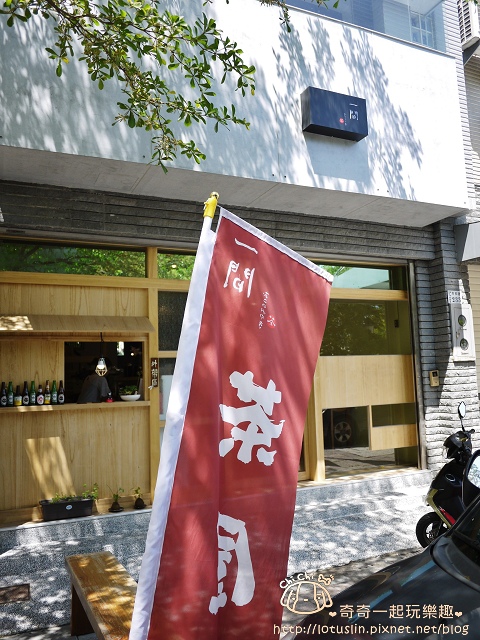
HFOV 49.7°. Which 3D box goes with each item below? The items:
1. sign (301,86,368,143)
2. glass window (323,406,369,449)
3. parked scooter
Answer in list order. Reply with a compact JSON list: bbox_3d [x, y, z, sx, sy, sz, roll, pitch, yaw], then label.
[{"bbox_3d":[0.971,-2.089,5.285,0.672,0.387,0.169,1,-6,-23],"label":"sign"},{"bbox_3d":[1.238,1.257,5.993,0.628,0.468,0.060,1,-6,-23],"label":"glass window"},{"bbox_3d":[2.222,1.263,4.066,1.750,1.200,0.680,-3,-6,19],"label":"parked scooter"}]

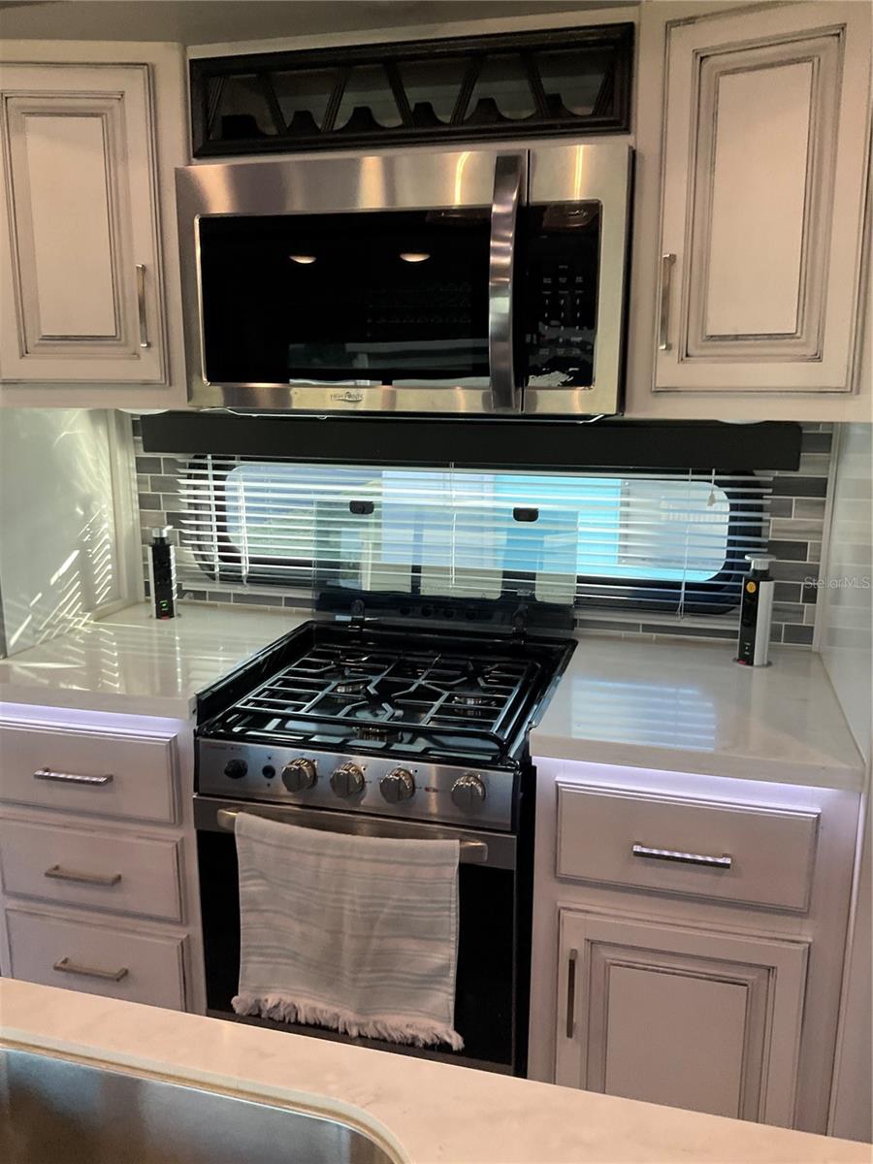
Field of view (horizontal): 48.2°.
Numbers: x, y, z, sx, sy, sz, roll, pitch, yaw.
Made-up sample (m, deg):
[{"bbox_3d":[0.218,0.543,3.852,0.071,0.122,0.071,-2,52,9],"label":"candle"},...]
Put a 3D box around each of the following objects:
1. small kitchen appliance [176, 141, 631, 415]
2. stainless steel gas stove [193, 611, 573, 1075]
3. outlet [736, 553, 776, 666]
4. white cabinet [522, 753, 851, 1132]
[{"bbox_3d":[-0.031,-0.521,1.780,0.759,0.405,0.395,3,12,14],"label":"small kitchen appliance"},{"bbox_3d":[-0.074,0.444,1.811,0.542,0.594,0.569,3,12,14],"label":"stainless steel gas stove"},{"bbox_3d":[0.599,0.052,1.820,0.062,0.204,0.062,-6,14,-29],"label":"outlet"},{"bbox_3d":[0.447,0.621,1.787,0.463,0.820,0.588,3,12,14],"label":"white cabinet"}]

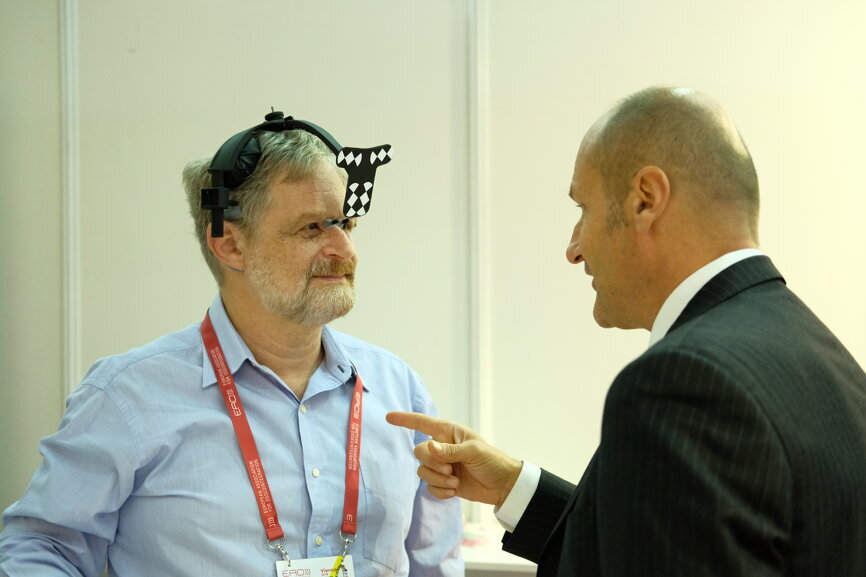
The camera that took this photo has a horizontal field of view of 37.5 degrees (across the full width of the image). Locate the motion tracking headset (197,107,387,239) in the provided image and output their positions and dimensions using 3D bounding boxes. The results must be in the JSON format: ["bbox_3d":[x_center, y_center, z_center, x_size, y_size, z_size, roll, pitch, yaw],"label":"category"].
[{"bbox_3d":[-0.150,-0.143,1.580,0.195,0.163,0.210,0,0,35],"label":"motion tracking headset"}]

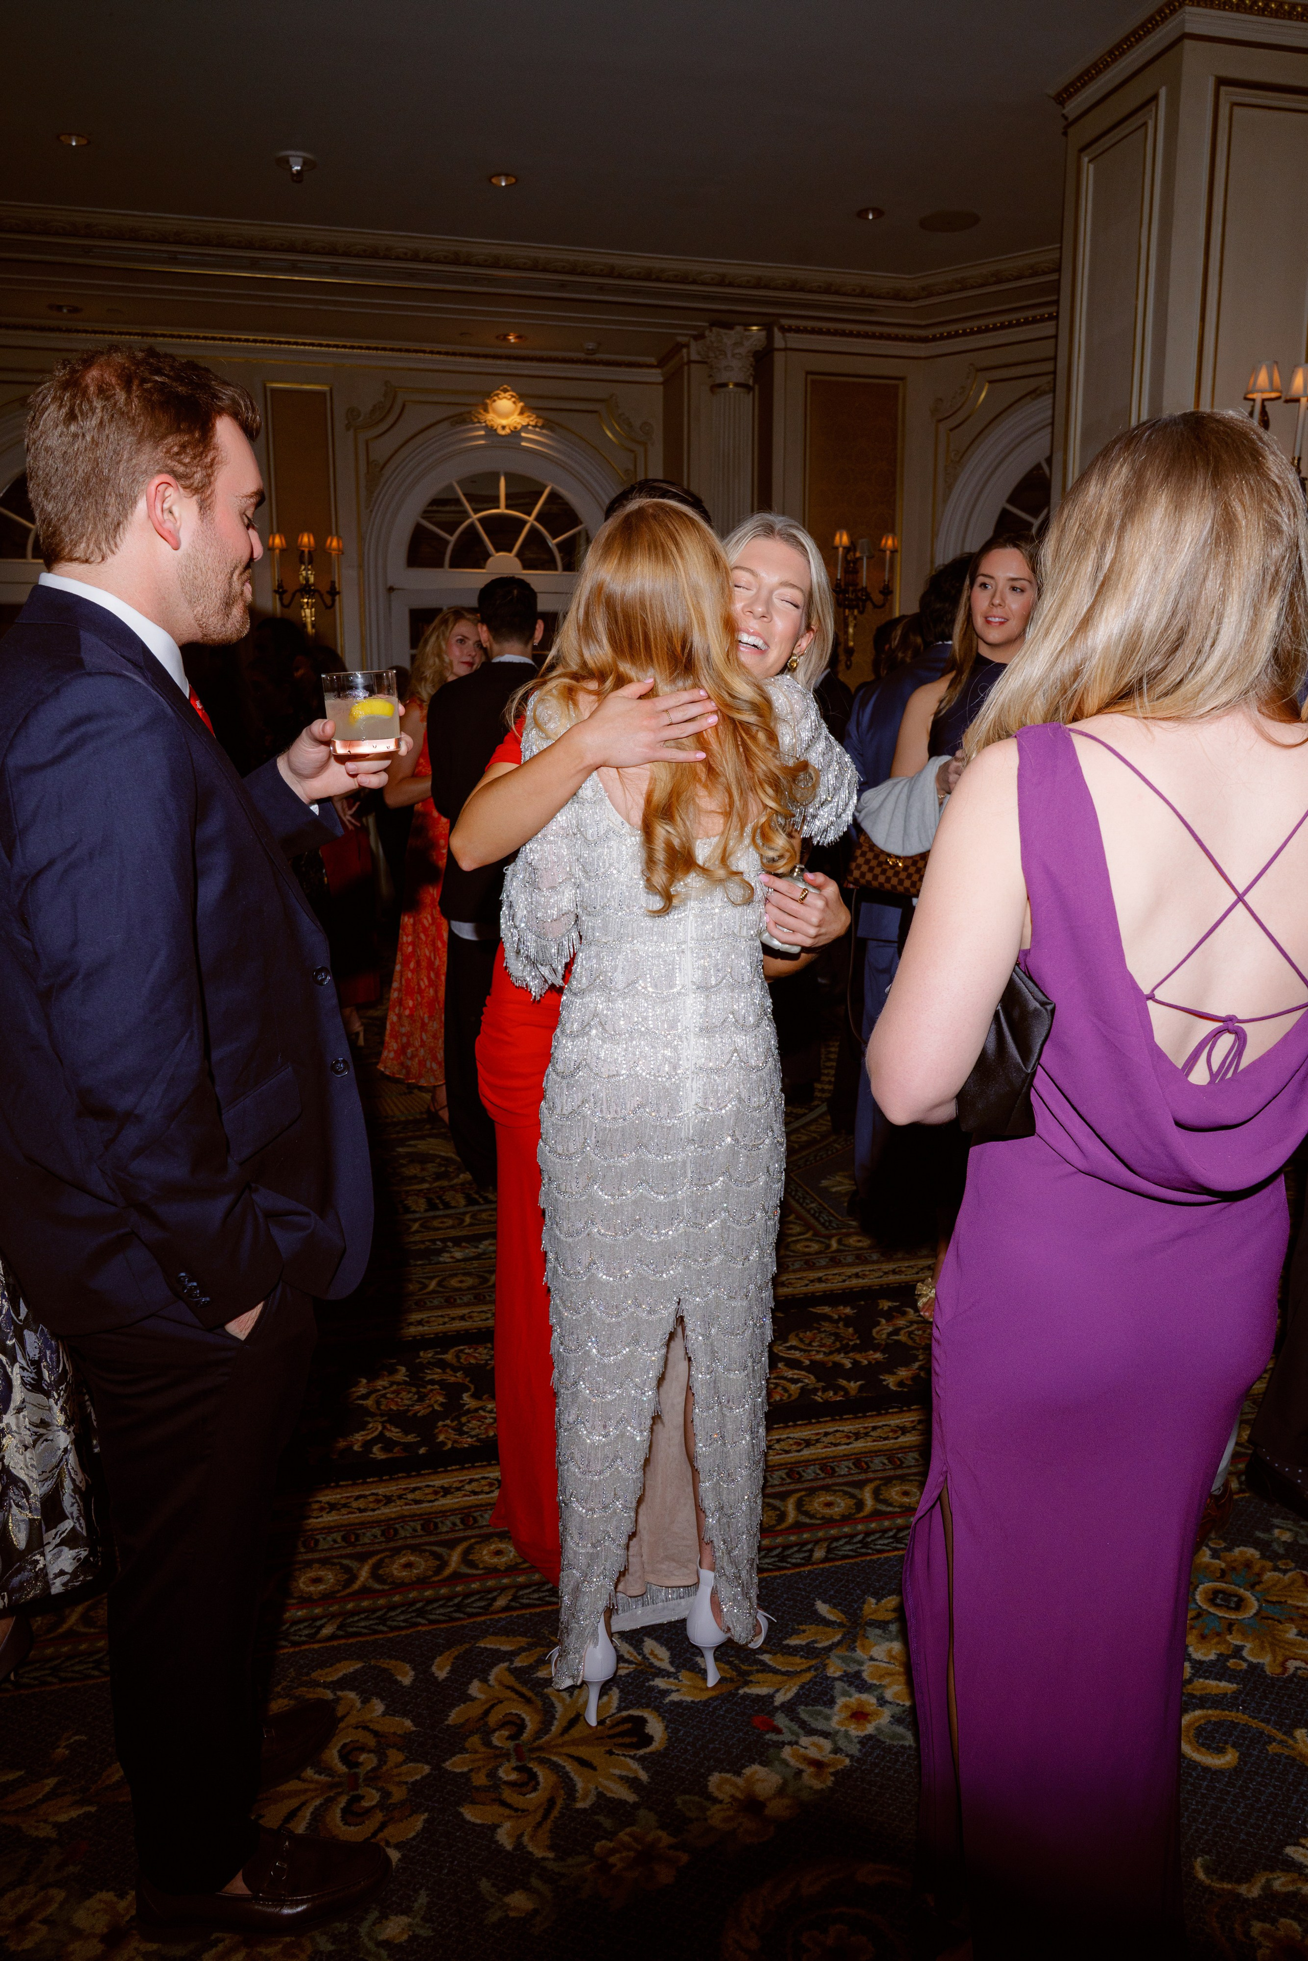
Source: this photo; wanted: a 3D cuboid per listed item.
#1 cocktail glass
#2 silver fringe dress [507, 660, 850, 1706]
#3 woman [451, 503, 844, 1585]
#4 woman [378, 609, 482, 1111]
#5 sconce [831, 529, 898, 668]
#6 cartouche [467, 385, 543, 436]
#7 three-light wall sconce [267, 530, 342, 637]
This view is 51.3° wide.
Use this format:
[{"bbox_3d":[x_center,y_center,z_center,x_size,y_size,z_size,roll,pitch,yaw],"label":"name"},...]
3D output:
[{"bbox_3d":[-0.346,-0.314,1.620,0.088,0.100,0.088,-7,11,-17],"label":"cocktail glass"},{"bbox_3d":[0.016,0.279,2.008,0.500,1.440,0.440,-3,11,-13],"label":"silver fringe dress"},{"bbox_3d":[0.001,0.170,2.129,0.560,1.730,0.520,-1,11,-7],"label":"woman"},{"bbox_3d":[-0.711,-0.313,4.623,0.480,1.750,0.360,-5,12,-23],"label":"woman"},{"bbox_3d":[1.298,-2.373,8.420,0.450,0.840,0.270,-3,11,-15],"label":"sconce"},{"bbox_3d":[-0.941,-3.608,8.620,0.490,0.320,0.120,-3,11,-15],"label":"cartouche"},{"bbox_3d":[-2.164,-2.420,8.450,0.460,0.740,0.270,-3,11,-15],"label":"three-light wall sconce"}]

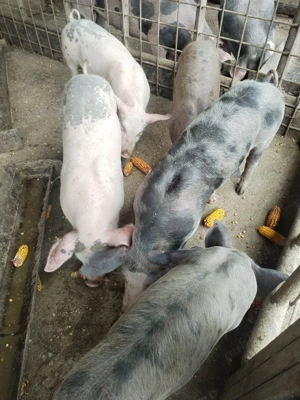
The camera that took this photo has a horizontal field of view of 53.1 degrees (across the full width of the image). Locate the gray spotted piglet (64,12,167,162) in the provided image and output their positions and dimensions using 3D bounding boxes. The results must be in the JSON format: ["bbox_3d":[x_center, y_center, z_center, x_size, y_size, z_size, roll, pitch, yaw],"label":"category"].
[{"bbox_3d":[-0.293,-0.840,2.120,0.360,0.560,1.100,-21,51,-18],"label":"gray spotted piglet"}]

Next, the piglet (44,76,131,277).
[{"bbox_3d":[-0.273,-0.170,1.520,0.330,0.560,1.110,-2,48,-2],"label":"piglet"}]

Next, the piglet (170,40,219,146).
[{"bbox_3d":[0.277,-0.523,1.845,0.290,0.550,1.050,5,48,5],"label":"piglet"}]

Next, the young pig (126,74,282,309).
[{"bbox_3d":[0.267,-0.107,1.439,0.340,0.600,1.190,31,55,25],"label":"young pig"}]

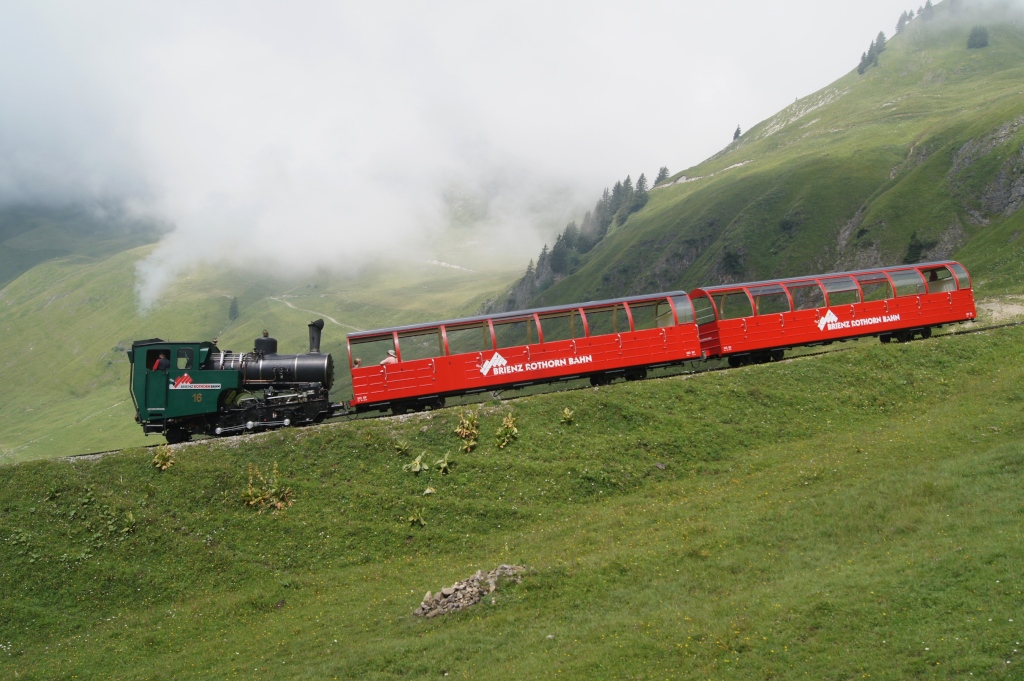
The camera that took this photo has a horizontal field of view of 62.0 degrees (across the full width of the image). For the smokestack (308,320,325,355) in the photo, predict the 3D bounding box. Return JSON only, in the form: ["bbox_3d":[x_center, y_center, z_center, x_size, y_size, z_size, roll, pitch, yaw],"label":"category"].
[{"bbox_3d":[-5.997,-0.123,26.152,0.460,1.070,0.410,-1,-9,-1],"label":"smokestack"}]

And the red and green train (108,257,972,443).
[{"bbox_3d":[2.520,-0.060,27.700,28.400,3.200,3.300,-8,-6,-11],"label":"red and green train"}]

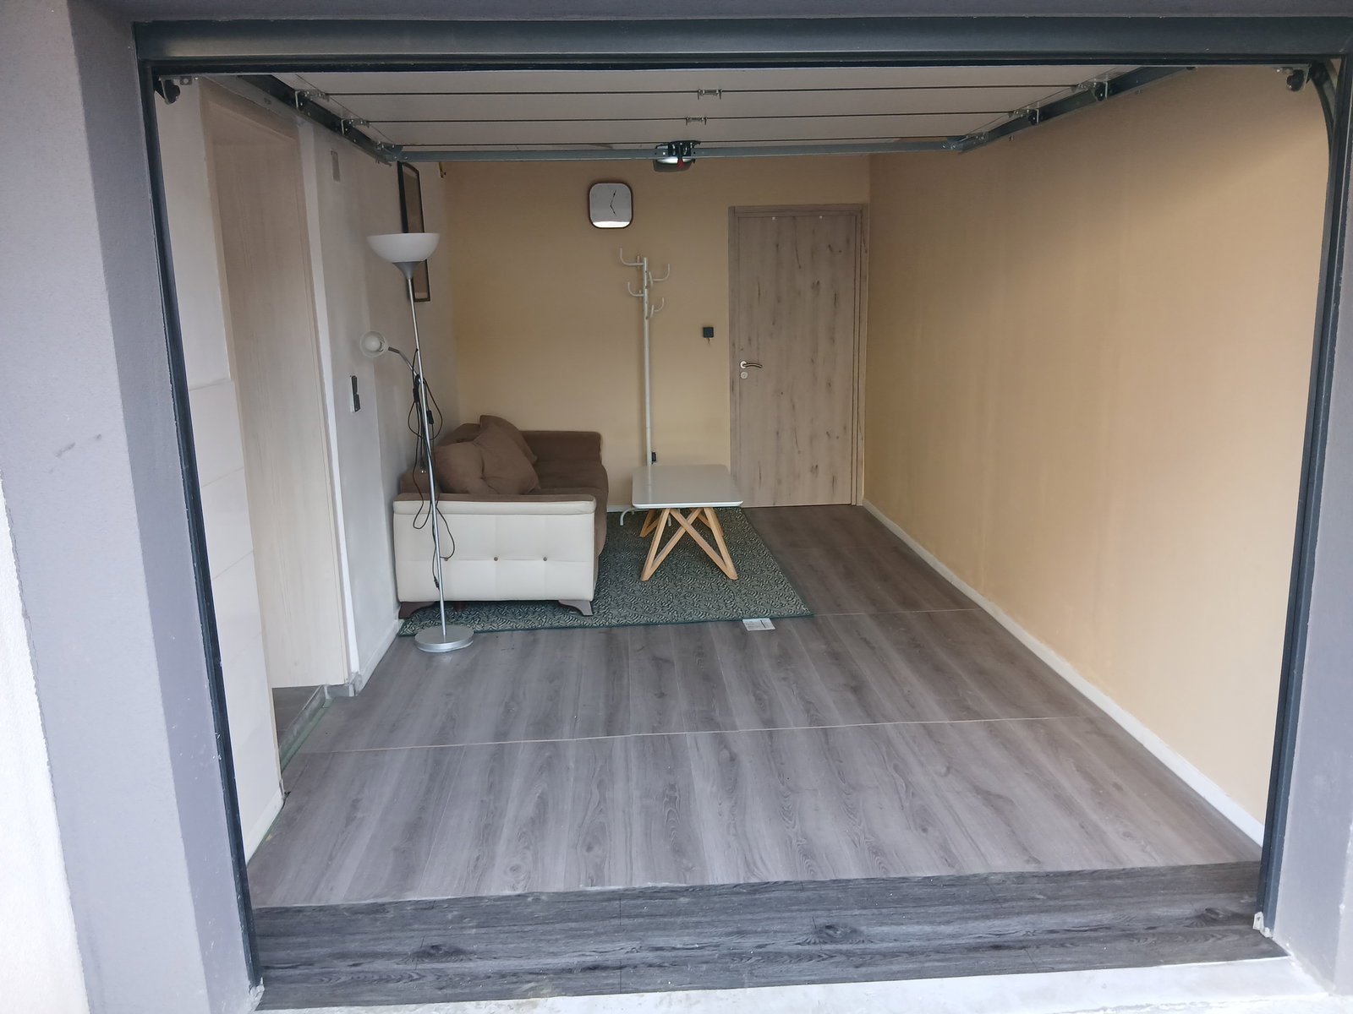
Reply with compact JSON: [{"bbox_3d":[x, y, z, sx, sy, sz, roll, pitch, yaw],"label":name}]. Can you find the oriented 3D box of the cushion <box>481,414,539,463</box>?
[{"bbox_3d":[-1.063,-0.321,5.994,0.190,0.430,0.450,-18,-1,40],"label":"cushion"}]

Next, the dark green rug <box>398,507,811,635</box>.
[{"bbox_3d":[-0.399,0.300,6.035,1.944,0.012,2.545,-2,12,-3],"label":"dark green rug"}]

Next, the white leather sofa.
[{"bbox_3d":[-0.910,-0.027,5.932,1.011,0.701,2.227,-2,12,-3],"label":"white leather sofa"}]

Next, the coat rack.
[{"bbox_3d":[-0.189,-0.793,6.804,0.415,1.818,0.409,-2,12,-3],"label":"coat rack"}]

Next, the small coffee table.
[{"bbox_3d":[0.058,0.073,5.986,0.595,0.445,1.200,-1,12,0],"label":"small coffee table"}]

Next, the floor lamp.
[{"bbox_3d":[-1.113,-0.249,4.372,0.348,1.792,0.348,-2,12,-3],"label":"floor lamp"}]

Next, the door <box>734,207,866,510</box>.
[{"bbox_3d":[0.860,-1.034,7.184,0.961,2.109,0.090,-2,12,-3],"label":"door"}]

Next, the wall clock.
[{"bbox_3d":[-0.442,-2.037,6.876,0.298,0.306,0.045,-2,12,-3],"label":"wall clock"}]

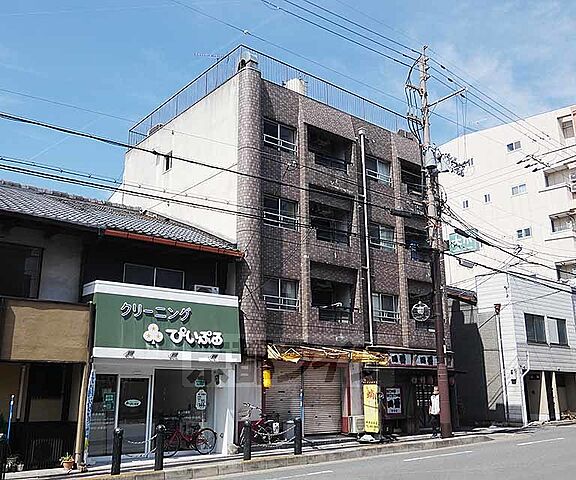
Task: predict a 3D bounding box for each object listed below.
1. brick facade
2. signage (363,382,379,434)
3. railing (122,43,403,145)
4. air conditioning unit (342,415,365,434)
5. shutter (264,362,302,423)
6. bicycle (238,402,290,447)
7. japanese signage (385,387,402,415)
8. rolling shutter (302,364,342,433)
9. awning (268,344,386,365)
[{"bbox_3d":[2.651,-0.467,21.429,10.800,10.200,0.900,11,-19,-36],"label":"brick facade"},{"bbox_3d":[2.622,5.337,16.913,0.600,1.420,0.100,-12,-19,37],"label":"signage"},{"bbox_3d":[-0.783,-4.911,25.606,10.200,1.150,9.200,11,-19,-36],"label":"railing"},{"bbox_3d":[2.581,6.511,18.985,0.800,0.560,0.300,11,-19,-36],"label":"air conditioning unit"},{"bbox_3d":[-0.106,5.328,17.872,1.620,2.340,0.100,11,-19,-36],"label":"shutter"},{"bbox_3d":[-0.643,5.422,15.708,1.720,1.140,0.580,11,-19,-36],"label":"bicycle"},{"bbox_3d":[3.878,5.958,19.919,0.730,0.900,0.060,11,-19,-36],"label":"japanese signage"},{"bbox_3d":[1.253,5.603,18.890,1.800,2.320,0.100,11,-19,-36],"label":"rolling shutter"},{"bbox_3d":[1.700,4.073,18.688,5.400,0.600,0.700,11,-19,-36],"label":"awning"}]

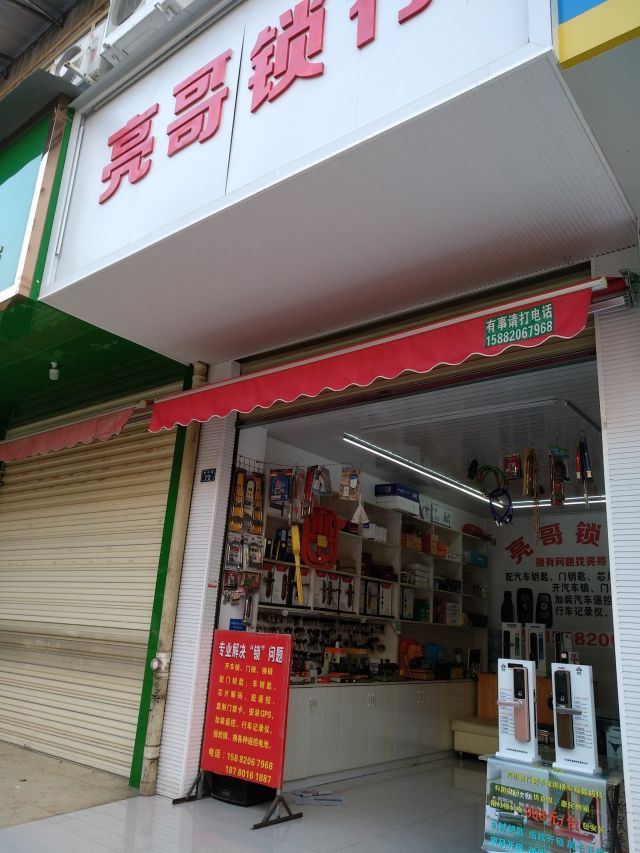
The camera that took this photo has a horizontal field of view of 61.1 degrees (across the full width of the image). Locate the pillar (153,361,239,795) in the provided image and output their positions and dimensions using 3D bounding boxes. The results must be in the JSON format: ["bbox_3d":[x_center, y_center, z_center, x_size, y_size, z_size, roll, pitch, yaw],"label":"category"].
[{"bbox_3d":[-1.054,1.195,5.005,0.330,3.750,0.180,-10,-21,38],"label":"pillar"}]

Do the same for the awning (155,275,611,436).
[{"bbox_3d":[0.062,-0.402,4.360,3.969,0.340,0.250,-10,-22,32],"label":"awning"}]

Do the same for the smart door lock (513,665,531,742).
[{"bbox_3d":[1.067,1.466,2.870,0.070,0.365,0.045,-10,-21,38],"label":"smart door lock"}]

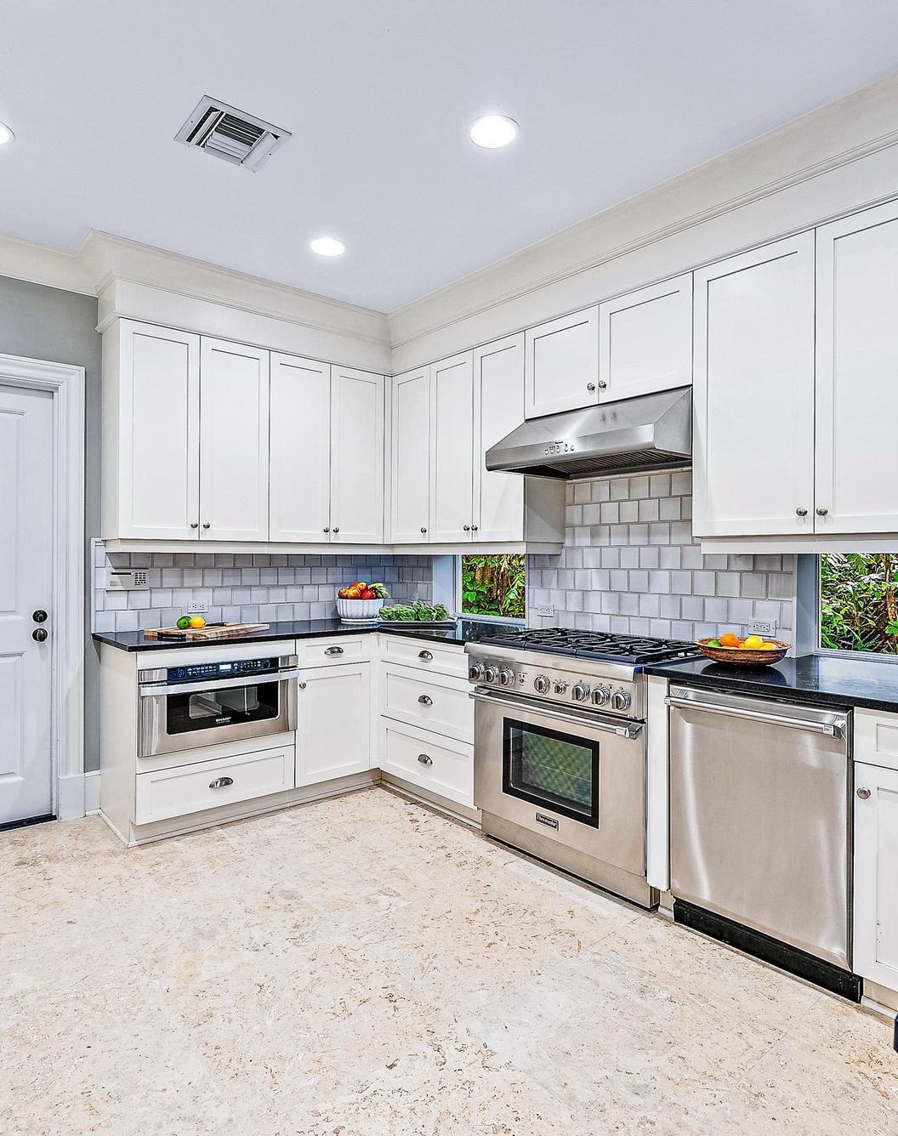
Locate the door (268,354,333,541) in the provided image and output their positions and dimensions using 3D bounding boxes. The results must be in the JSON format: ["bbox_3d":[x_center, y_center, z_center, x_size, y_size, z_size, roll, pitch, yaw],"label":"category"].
[{"bbox_3d":[-0.854,-0.672,3.802,0.382,1.055,0.025,0,1,-40],"label":"door"}]

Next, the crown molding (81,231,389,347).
[{"bbox_3d":[-0.983,-1.453,3.583,1.730,0.143,0.130,0,1,-40],"label":"crown molding"}]

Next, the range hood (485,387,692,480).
[{"bbox_3d":[0.695,-0.596,3.001,0.580,0.279,0.903,0,1,-40],"label":"range hood"}]

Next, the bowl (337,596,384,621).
[{"bbox_3d":[-0.580,0.265,4.319,0.300,0.150,0.300,0,0,0],"label":"bowl"}]

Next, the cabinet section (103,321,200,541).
[{"bbox_3d":[-1.519,-0.661,3.372,0.377,1.040,0.334,-1,1,-41],"label":"cabinet section"}]

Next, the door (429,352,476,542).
[{"bbox_3d":[0.022,-0.667,3.776,0.025,1.055,0.371,0,1,-40],"label":"door"}]

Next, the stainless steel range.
[{"bbox_3d":[0.656,0.822,2.984,0.735,0.945,0.911,0,1,-41],"label":"stainless steel range"}]

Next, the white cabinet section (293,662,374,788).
[{"bbox_3d":[-0.808,0.827,3.795,0.463,0.609,0.590,-1,1,-41],"label":"white cabinet section"}]

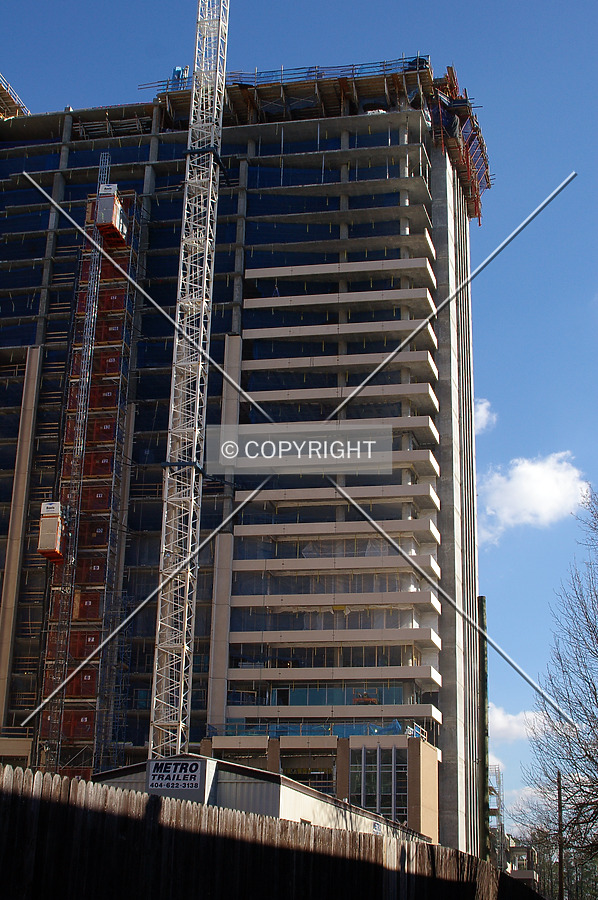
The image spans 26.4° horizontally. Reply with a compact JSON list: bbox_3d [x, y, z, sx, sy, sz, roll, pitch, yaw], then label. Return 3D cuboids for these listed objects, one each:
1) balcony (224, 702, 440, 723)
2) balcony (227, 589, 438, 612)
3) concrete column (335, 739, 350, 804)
[{"bbox_3d":[2.920,21.367,102.543,16.993,0.909,4.323,-2,-20,10],"label":"balcony"},{"bbox_3d":[3.143,12.990,106.717,17.116,0.921,4.493,-2,-21,10],"label":"balcony"},{"bbox_3d":[3.367,24.983,94.564,0.930,6.800,0.900,-2,-20,10],"label":"concrete column"}]

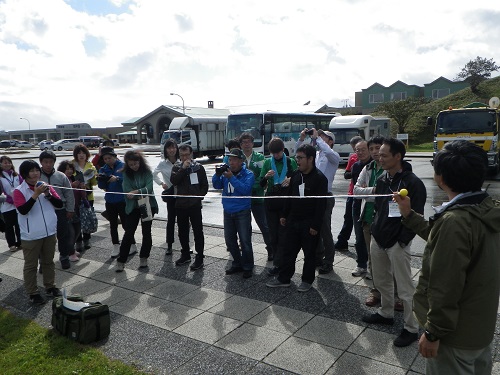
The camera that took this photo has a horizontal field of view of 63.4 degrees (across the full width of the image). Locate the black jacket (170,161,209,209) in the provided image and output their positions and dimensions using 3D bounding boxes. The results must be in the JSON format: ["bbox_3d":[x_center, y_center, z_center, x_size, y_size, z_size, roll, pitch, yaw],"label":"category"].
[{"bbox_3d":[-0.838,-0.042,5.600,0.520,0.670,0.350,-1,7,3],"label":"black jacket"}]

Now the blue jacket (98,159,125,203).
[{"bbox_3d":[-2.081,-0.101,6.120,0.480,0.670,0.330,-1,7,0],"label":"blue jacket"}]

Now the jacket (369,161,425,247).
[{"bbox_3d":[1.286,0.151,3.480,0.320,0.730,0.480,-7,9,-42],"label":"jacket"}]

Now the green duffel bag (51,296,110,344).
[{"bbox_3d":[-1.595,1.208,3.811,0.490,0.285,0.270,5,9,42],"label":"green duffel bag"}]

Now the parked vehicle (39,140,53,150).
[{"bbox_3d":[-32.477,-6.857,66.500,1.630,1.580,3.900,4,8,37],"label":"parked vehicle"}]

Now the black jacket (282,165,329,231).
[{"bbox_3d":[0.625,0.138,4.640,0.500,0.700,0.330,3,8,35],"label":"black jacket"}]

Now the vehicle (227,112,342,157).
[{"bbox_3d":[2.641,-3.140,26.883,2.420,3.100,10.000,3,9,36],"label":"vehicle"}]

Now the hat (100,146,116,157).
[{"bbox_3d":[-2.134,-0.542,6.120,0.250,0.140,0.270,-1,17,0],"label":"hat"}]

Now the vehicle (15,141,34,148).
[{"bbox_3d":[-48.853,-9.292,88.000,1.700,1.480,4.300,1,8,23],"label":"vehicle"}]

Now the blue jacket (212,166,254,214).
[{"bbox_3d":[-0.208,0.044,5.100,0.500,0.580,0.400,1,8,23],"label":"blue jacket"}]

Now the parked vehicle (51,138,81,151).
[{"bbox_3d":[-29.494,-6.799,65.000,4.550,1.770,1.730,-7,9,-40],"label":"parked vehicle"}]

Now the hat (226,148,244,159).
[{"bbox_3d":[-0.183,-0.433,5.200,0.260,0.130,0.180,-6,8,-34],"label":"hat"}]

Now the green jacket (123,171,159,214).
[{"bbox_3d":[-1.468,0.067,5.420,0.460,0.600,0.340,-1,7,6],"label":"green jacket"}]

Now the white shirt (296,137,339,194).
[{"bbox_3d":[0.872,-0.287,5.150,0.480,0.680,0.500,-8,10,-43],"label":"white shirt"}]

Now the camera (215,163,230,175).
[{"bbox_3d":[-0.349,-0.241,5.130,0.160,0.110,0.140,-5,8,-30],"label":"camera"}]

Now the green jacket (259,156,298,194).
[{"bbox_3d":[0.374,-0.142,5.220,0.500,0.520,0.340,-1,7,6],"label":"green jacket"}]

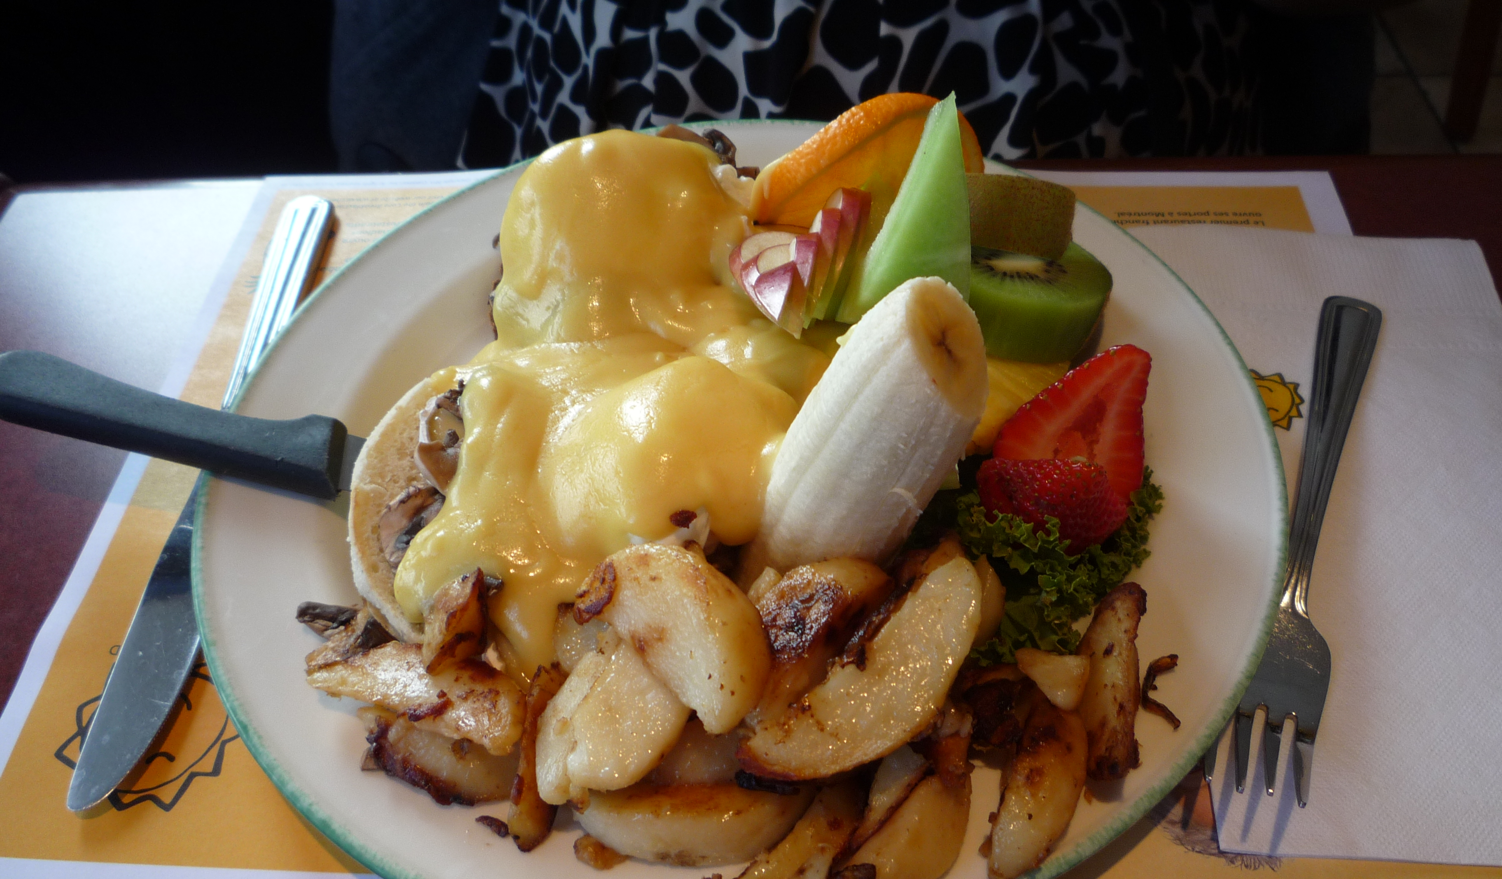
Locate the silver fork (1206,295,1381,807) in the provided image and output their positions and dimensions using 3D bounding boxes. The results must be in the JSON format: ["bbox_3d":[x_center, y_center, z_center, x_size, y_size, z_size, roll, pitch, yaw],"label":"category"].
[{"bbox_3d":[0.139,0.016,0.323,0.023,0.019,0.175,17,51,18],"label":"silver fork"}]

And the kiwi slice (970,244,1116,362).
[{"bbox_3d":[0.071,-0.038,0.354,0.052,0.020,0.050,9,31,10],"label":"kiwi slice"}]

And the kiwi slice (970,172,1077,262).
[{"bbox_3d":[0.069,-0.064,0.372,0.049,0.022,0.047,10,11,9],"label":"kiwi slice"}]

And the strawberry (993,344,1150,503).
[{"bbox_3d":[0.082,-0.005,0.325,0.038,0.045,0.018,30,17,12],"label":"strawberry"}]

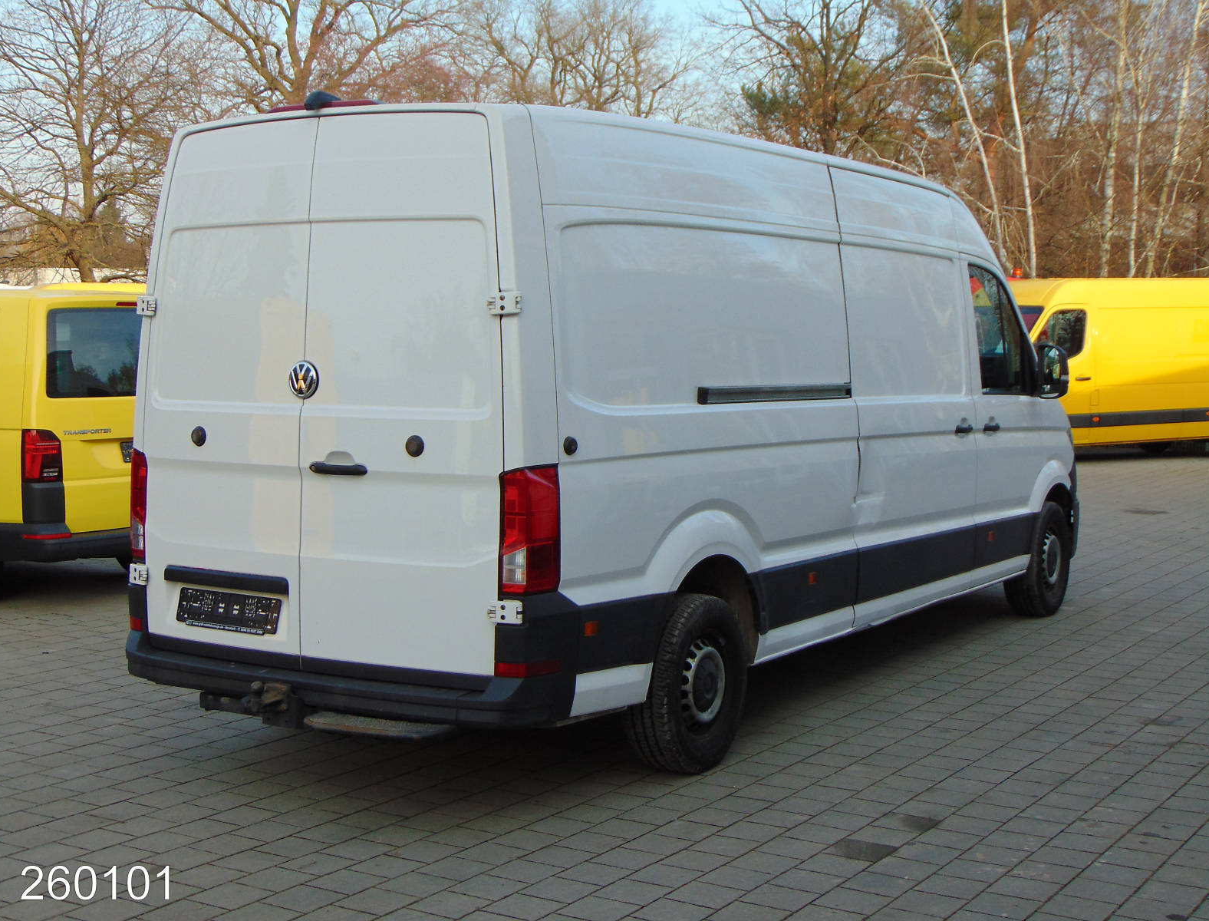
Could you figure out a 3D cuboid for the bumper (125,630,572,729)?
[{"bbox_3d":[-1.043,0.786,6.584,1.970,0.185,0.350,3,5,32],"label":"bumper"}]

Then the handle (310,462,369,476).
[{"bbox_3d":[-0.950,0.030,6.337,0.265,0.043,0.060,3,5,32],"label":"handle"}]

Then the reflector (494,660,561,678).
[{"bbox_3d":[-0.261,0.712,6.111,0.130,0.053,0.210,3,5,32],"label":"reflector"}]

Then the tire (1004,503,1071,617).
[{"bbox_3d":[2.682,0.608,10.975,0.230,0.696,0.708,3,5,32],"label":"tire"}]

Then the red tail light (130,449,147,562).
[{"bbox_3d":[-1.822,0.158,7.021,0.138,0.440,0.190,3,5,32],"label":"red tail light"}]

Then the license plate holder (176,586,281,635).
[{"bbox_3d":[-1.446,0.576,6.791,0.525,0.133,0.025,3,-6,32],"label":"license plate holder"}]

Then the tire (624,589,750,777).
[{"bbox_3d":[0.332,0.887,7.159,0.230,0.696,0.708,3,5,32],"label":"tire"}]

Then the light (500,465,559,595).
[{"bbox_3d":[-0.262,0.233,6.059,0.138,0.440,0.190,3,5,32],"label":"light"}]

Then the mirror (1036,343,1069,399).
[{"bbox_3d":[2.594,-0.517,10.269,0.210,0.335,0.150,3,5,32],"label":"mirror"}]

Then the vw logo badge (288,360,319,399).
[{"bbox_3d":[-1.089,-0.291,6.421,0.145,0.145,0.022,3,5,32],"label":"vw logo badge"}]

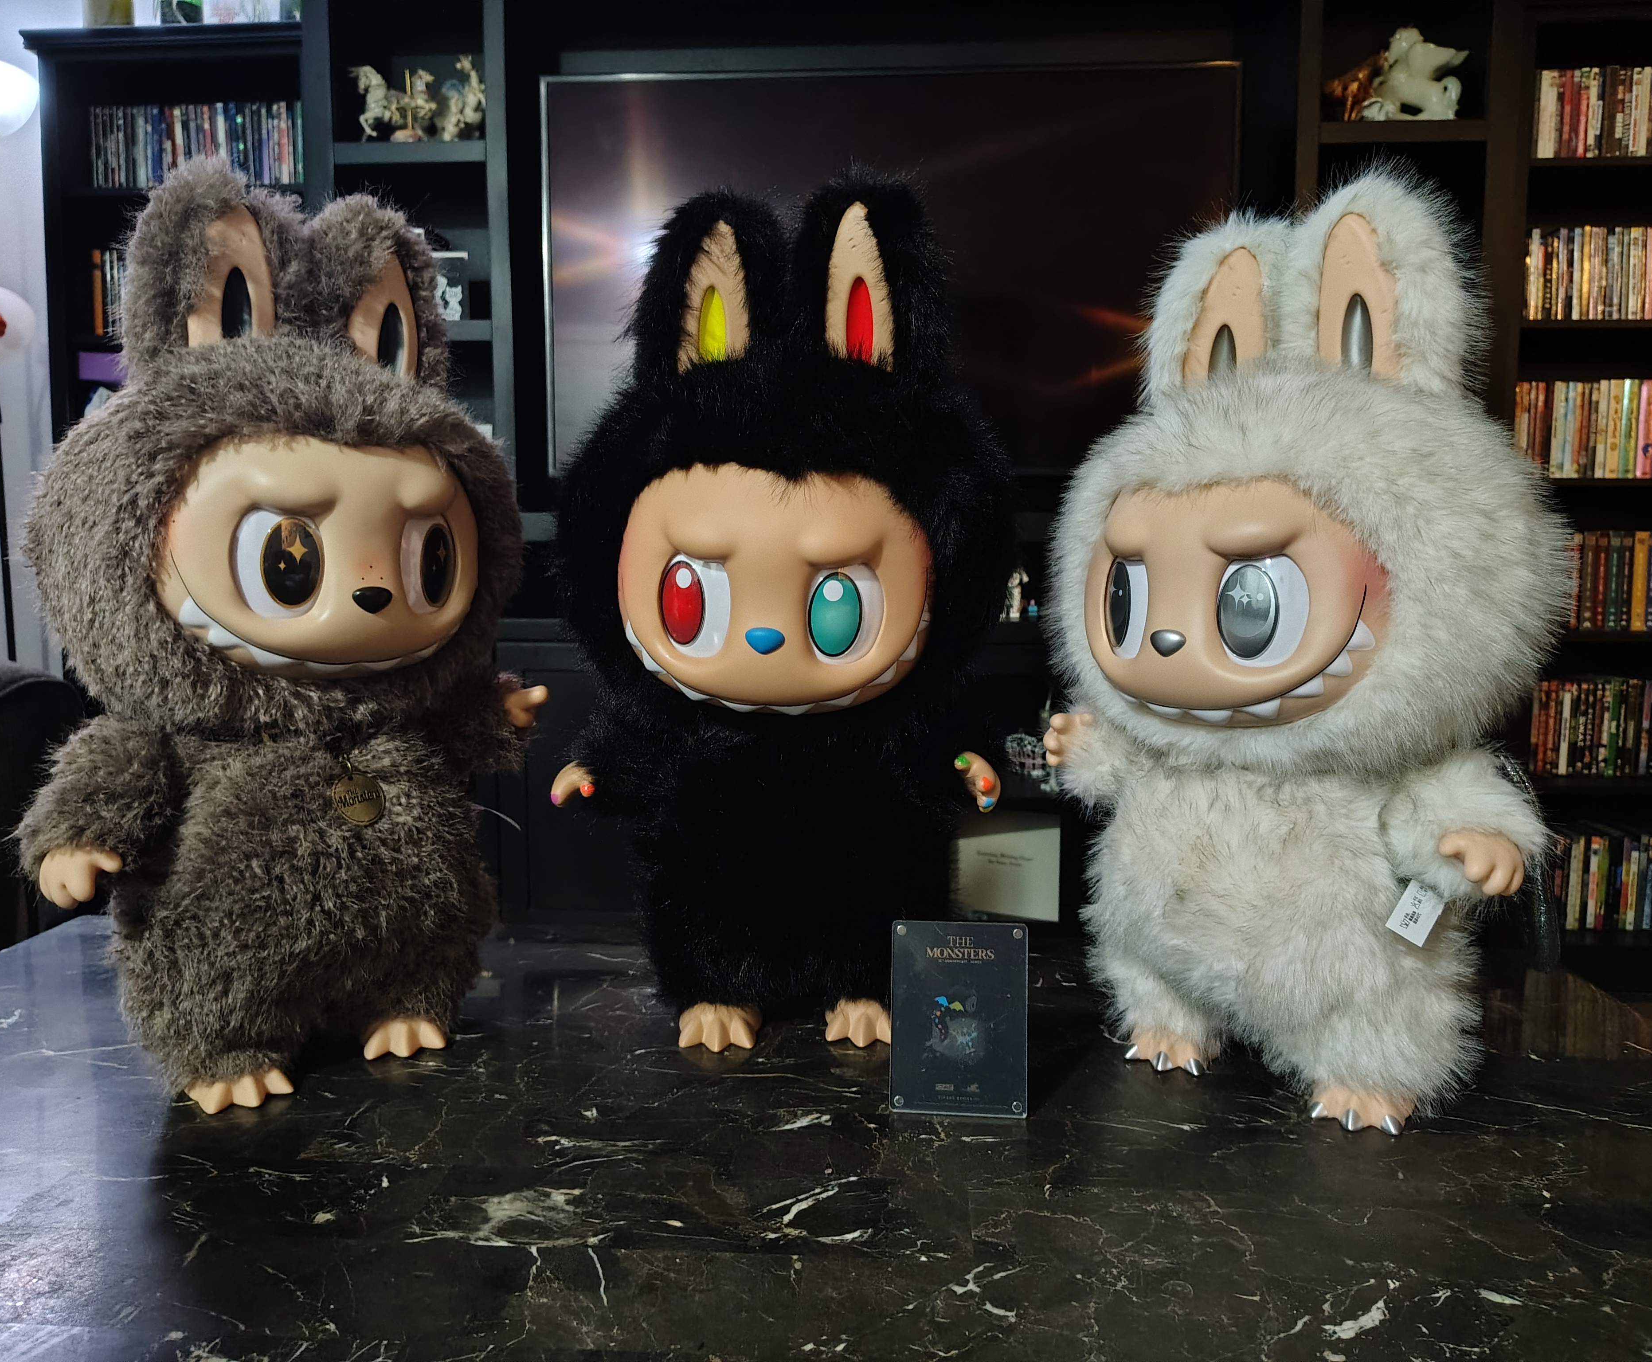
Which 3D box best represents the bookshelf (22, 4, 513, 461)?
[{"bbox_3d":[-1.178,-0.401,2.928,1.052,2.100,0.380,0,5,3],"label":"bookshelf"}]

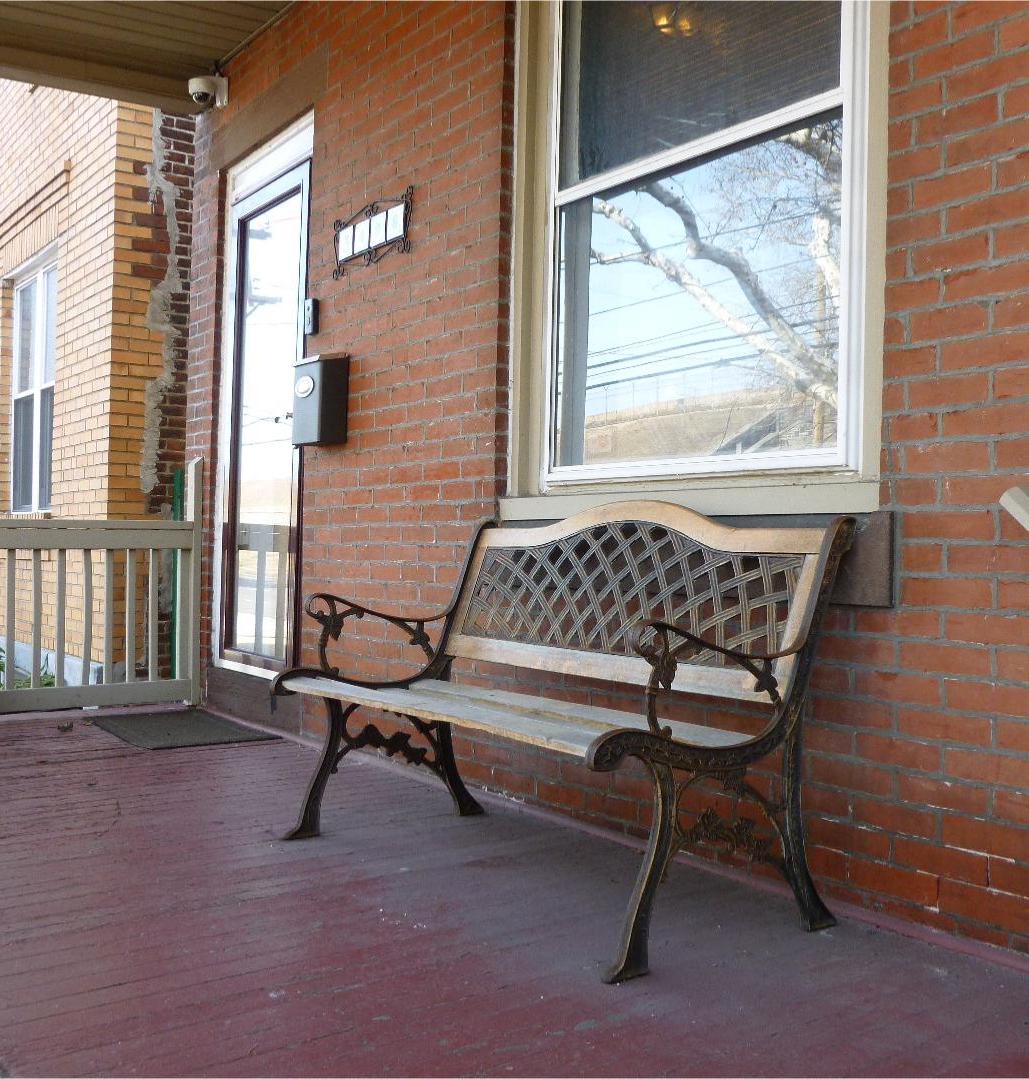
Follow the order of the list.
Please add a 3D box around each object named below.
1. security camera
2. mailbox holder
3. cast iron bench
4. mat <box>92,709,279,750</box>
[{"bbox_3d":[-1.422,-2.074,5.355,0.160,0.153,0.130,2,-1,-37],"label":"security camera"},{"bbox_3d":[-0.741,-0.527,4.413,0.123,0.335,0.242,2,-1,-37],"label":"mailbox holder"},{"bbox_3d":[0.030,0.334,2.662,0.704,0.872,1.255,2,-1,-37],"label":"cast iron bench"},{"bbox_3d":[-1.345,0.754,4.699,0.495,0.011,0.872,2,-1,-37],"label":"mat"}]

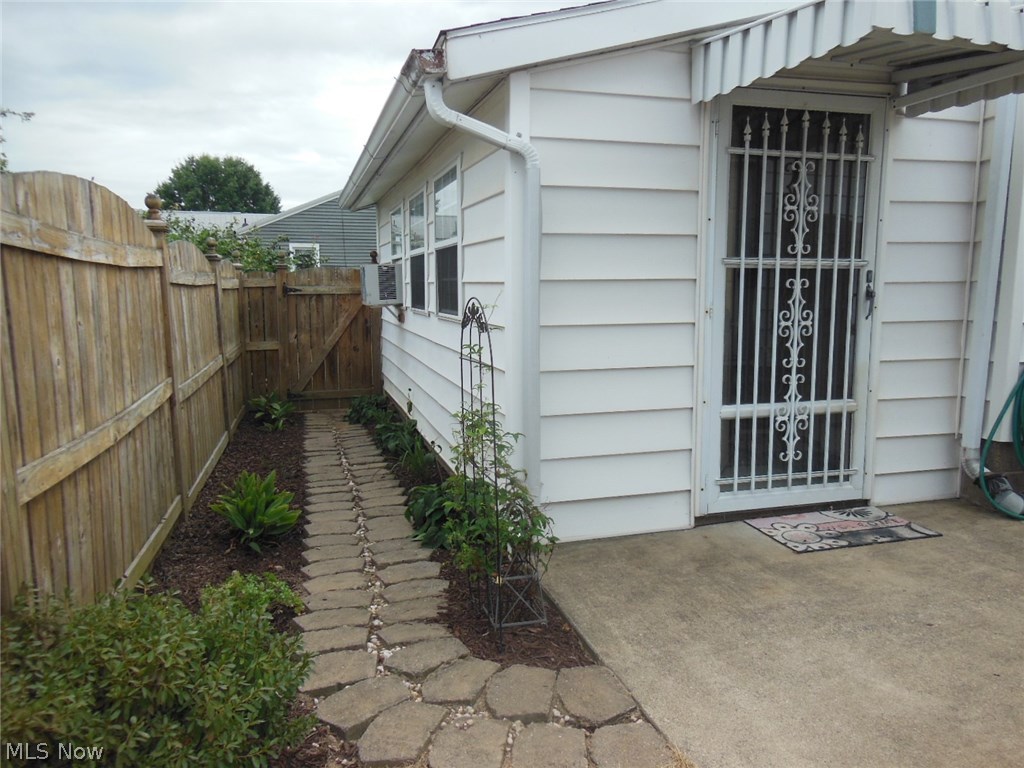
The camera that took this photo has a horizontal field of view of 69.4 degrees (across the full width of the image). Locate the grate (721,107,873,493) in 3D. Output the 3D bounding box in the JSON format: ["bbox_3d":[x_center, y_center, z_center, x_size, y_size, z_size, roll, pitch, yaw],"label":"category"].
[{"bbox_3d":[1.384,-0.378,3.596,0.830,1.835,0.045,-3,8,-16],"label":"grate"}]

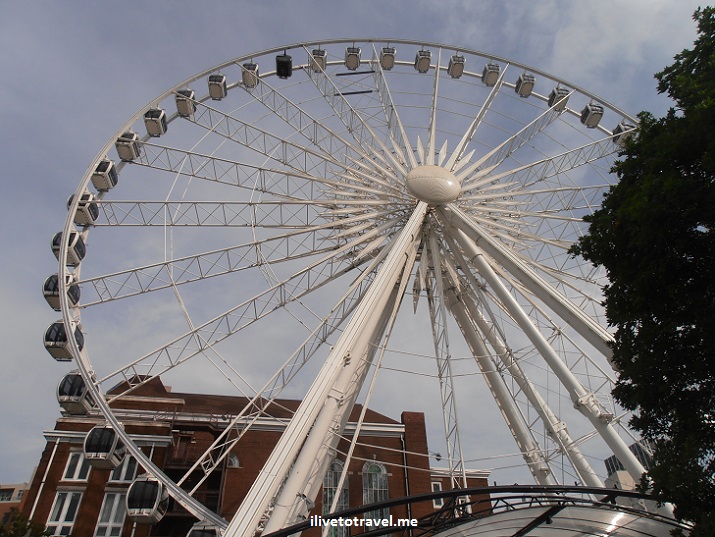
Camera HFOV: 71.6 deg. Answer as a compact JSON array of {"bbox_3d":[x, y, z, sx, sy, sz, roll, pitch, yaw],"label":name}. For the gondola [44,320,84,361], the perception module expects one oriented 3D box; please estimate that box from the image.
[{"bbox_3d":[-19.390,4.771,33.000,1.900,2.080,1.620,2,-39,-4],"label":"gondola"}]

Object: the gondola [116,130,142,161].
[{"bbox_3d":[-20.889,-11.219,45.335,1.700,2.080,1.880,2,-39,-5],"label":"gondola"}]

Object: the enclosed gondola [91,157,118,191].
[{"bbox_3d":[-22.235,-8.204,43.724,1.803,1.917,1.761,2,-39,-5],"label":"enclosed gondola"}]

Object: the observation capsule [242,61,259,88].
[{"bbox_3d":[-11.729,-21.322,54.601,1.700,2.080,1.880,2,-39,-5],"label":"observation capsule"}]

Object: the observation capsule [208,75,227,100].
[{"bbox_3d":[-15.060,-19.540,53.682,1.803,1.917,1.761,2,-39,-5],"label":"observation capsule"}]

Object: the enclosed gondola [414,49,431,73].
[{"bbox_3d":[7.927,-25.016,59.773,1.700,2.080,1.880,2,-39,-5],"label":"enclosed gondola"}]

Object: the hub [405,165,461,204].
[{"bbox_3d":[6.302,-6.970,41.164,4.516,4.516,1.704,2,-39,-5],"label":"hub"}]

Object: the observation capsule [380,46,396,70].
[{"bbox_3d":[3.702,-25.594,60.600,1.803,1.917,1.761,2,-39,-5],"label":"observation capsule"}]

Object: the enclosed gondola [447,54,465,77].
[{"bbox_3d":[11.932,-24.326,59.667,1.700,2.080,1.880,2,-39,-5],"label":"enclosed gondola"}]

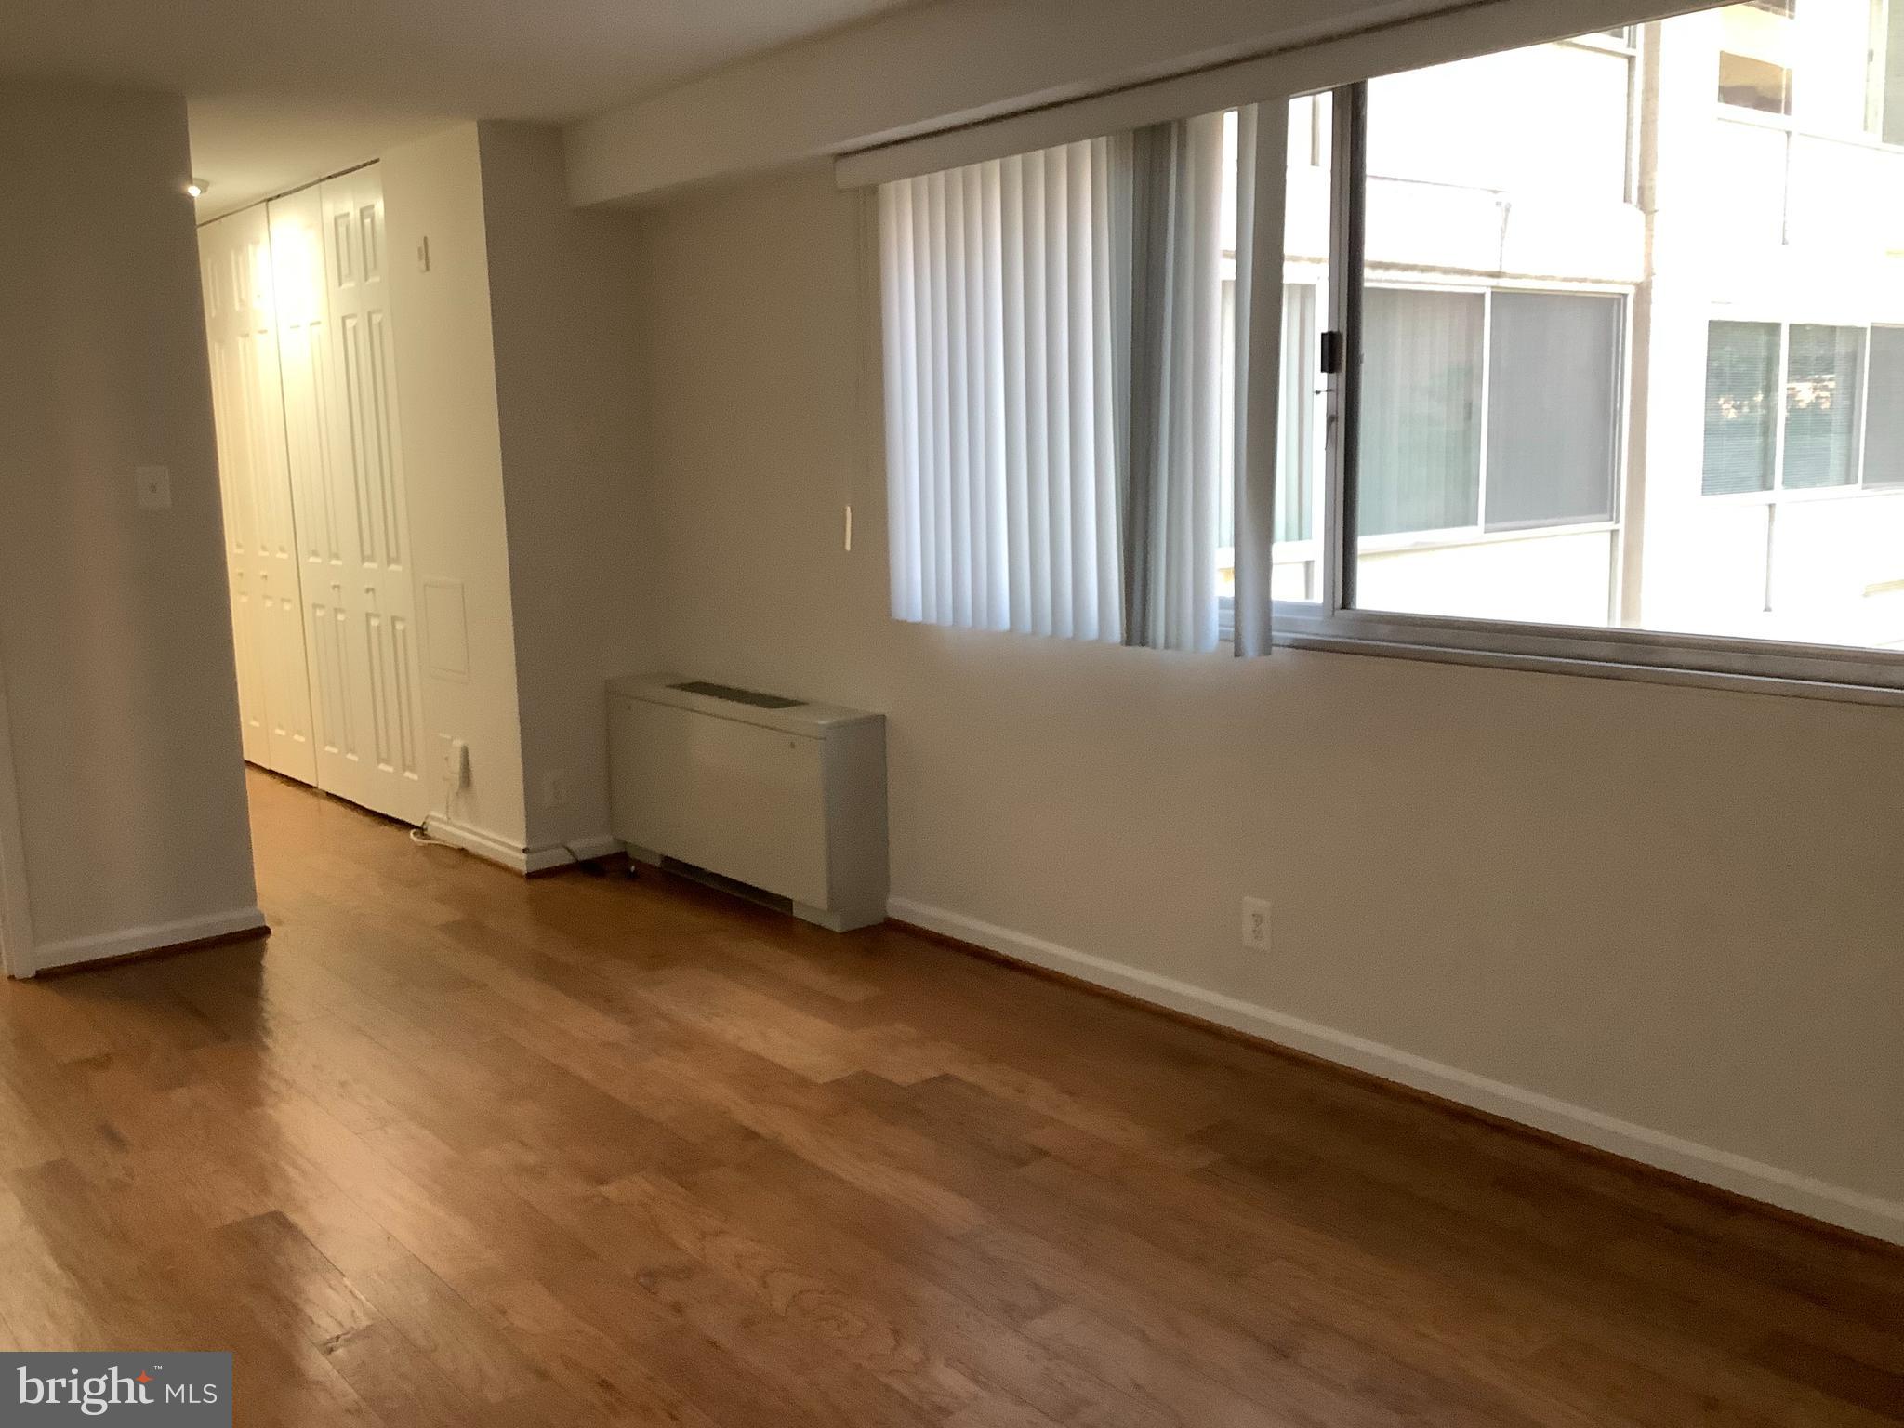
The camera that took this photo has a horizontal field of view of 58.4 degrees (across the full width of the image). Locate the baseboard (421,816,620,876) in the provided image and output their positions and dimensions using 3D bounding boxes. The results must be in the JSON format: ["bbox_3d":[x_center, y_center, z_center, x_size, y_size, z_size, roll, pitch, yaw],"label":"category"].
[{"bbox_3d":[-1.558,0.442,6.209,0.406,0.097,0.838,-9,12,-39],"label":"baseboard"}]

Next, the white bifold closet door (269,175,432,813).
[{"bbox_3d":[-2.357,-0.818,6.687,0.040,2.412,1.176,-9,12,-39],"label":"white bifold closet door"}]

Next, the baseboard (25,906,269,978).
[{"bbox_3d":[-2.337,0.664,4.999,0.649,0.082,0.026,-9,12,-39],"label":"baseboard"}]

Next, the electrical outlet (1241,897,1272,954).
[{"bbox_3d":[0.718,0.498,4.027,0.008,0.115,0.071,-9,12,-39],"label":"electrical outlet"}]

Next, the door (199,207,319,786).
[{"bbox_3d":[-3.110,-0.946,7.578,0.040,2.412,1.170,-9,12,-39],"label":"door"}]

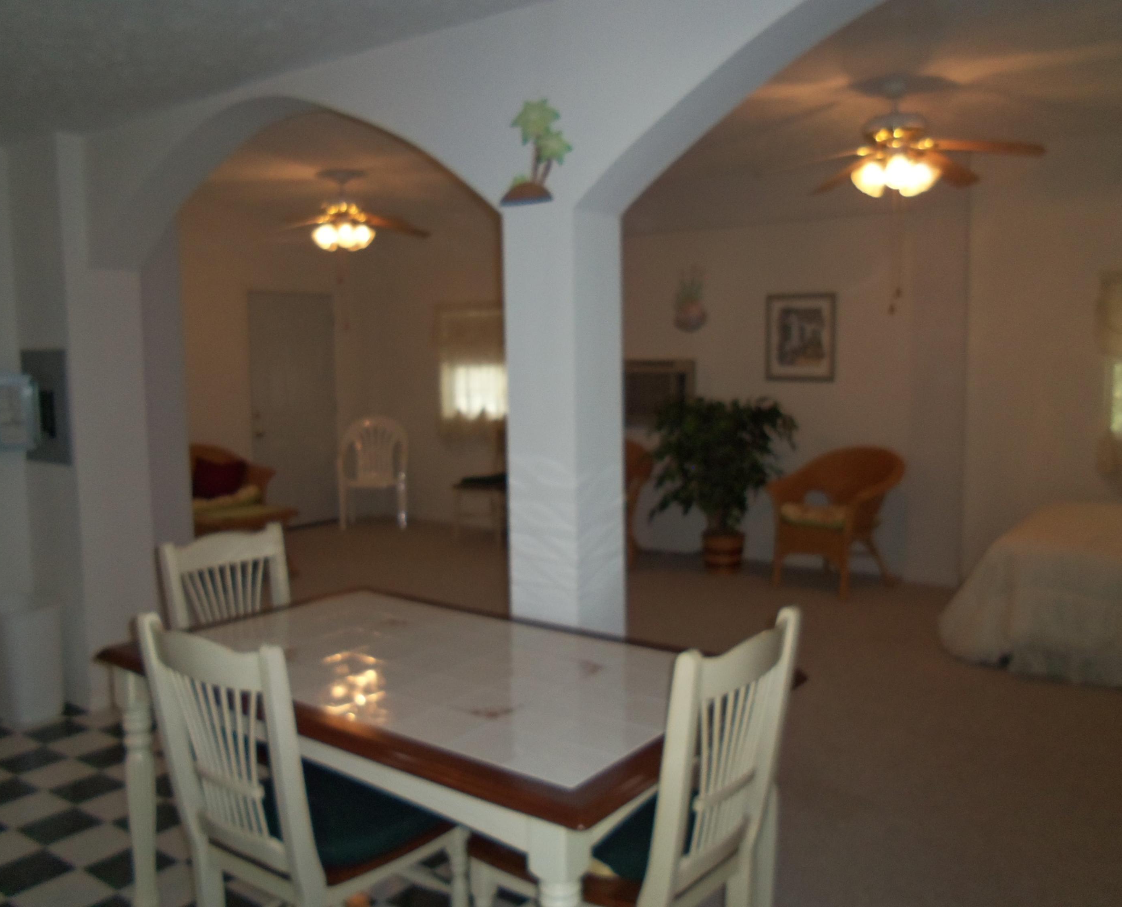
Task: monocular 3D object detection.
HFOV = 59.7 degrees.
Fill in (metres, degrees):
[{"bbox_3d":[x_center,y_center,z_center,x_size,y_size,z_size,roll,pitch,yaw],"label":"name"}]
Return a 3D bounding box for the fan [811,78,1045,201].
[{"bbox_3d":[1.231,-1.151,3.589,1.012,0.405,1.012,3,7,35],"label":"fan"}]

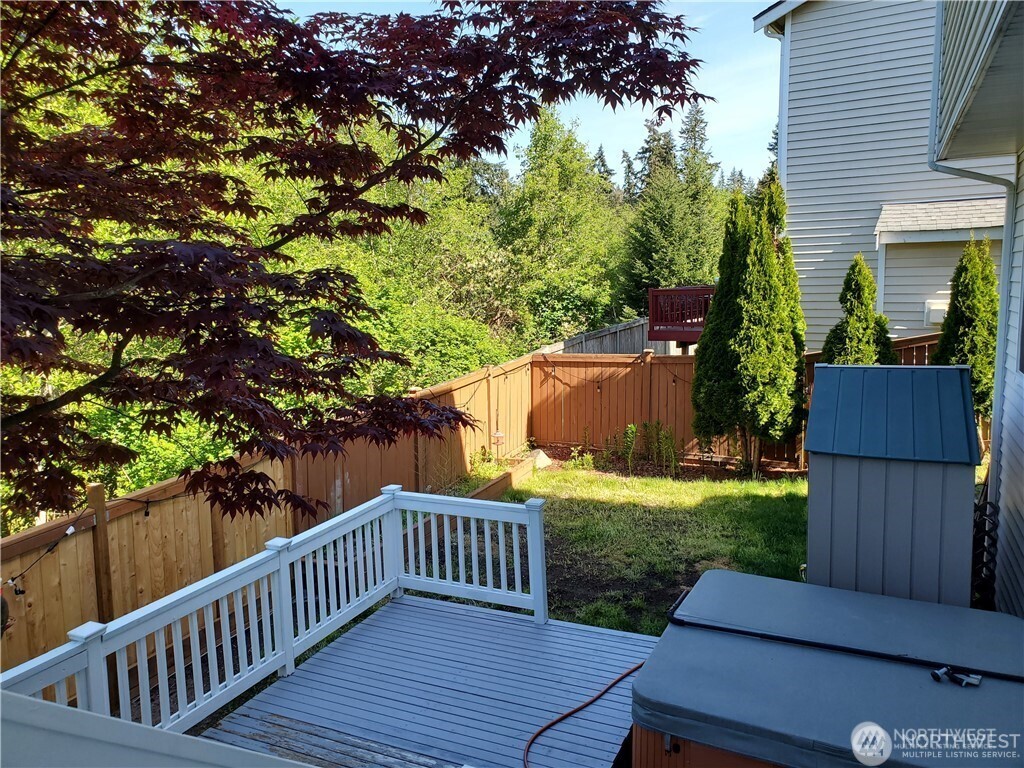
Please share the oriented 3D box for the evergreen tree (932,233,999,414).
[{"bbox_3d":[6.492,-0.586,11.032,0.911,3.071,0.911,2,8,24],"label":"evergreen tree"}]

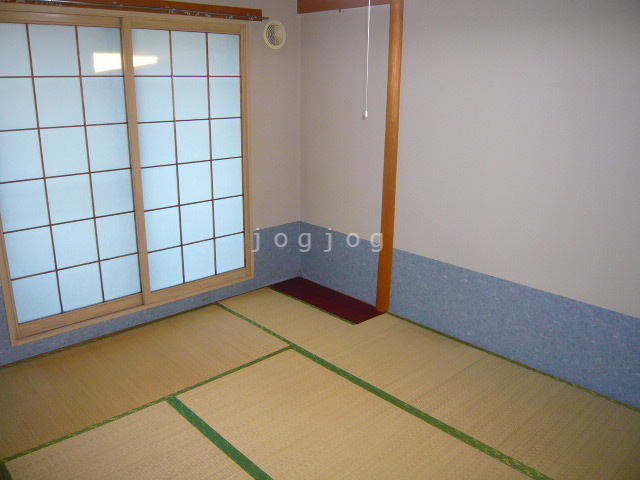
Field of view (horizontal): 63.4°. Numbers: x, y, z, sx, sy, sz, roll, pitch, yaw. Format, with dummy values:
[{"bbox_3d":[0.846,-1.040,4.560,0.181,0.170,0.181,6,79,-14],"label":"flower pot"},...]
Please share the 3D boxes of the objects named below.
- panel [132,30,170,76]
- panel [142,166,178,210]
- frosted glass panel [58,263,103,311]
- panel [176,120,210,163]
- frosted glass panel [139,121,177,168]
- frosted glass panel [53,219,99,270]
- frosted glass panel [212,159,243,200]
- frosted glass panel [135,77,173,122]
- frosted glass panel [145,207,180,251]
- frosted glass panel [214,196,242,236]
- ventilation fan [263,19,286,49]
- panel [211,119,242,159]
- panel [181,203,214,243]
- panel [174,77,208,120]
[{"bbox_3d":[-1.036,-1.154,3.208,0.255,0.271,0.020,-15,23,-42],"label":"panel"},{"bbox_3d":[-1.054,-0.346,3.448,0.255,0.278,0.020,-15,23,-42],"label":"panel"},{"bbox_3d":[-1.500,0.296,3.267,0.260,0.280,0.020,-15,23,-42],"label":"frosted glass panel"},{"bbox_3d":[-0.860,-0.669,3.543,0.260,0.278,0.020,-15,23,-42],"label":"panel"},{"bbox_3d":[-0.996,-0.587,3.194,0.238,0.262,0.015,-14,22,-41],"label":"frosted glass panel"},{"bbox_3d":[-1.418,0.025,3.010,0.246,0.261,0.015,-14,22,-41],"label":"frosted glass panel"},{"bbox_3d":[-0.675,-0.447,3.801,0.255,0.278,0.020,-15,23,-42],"label":"frosted glass panel"},{"bbox_3d":[-1.043,-0.888,3.286,0.255,0.278,0.020,-15,23,-42],"label":"frosted glass panel"},{"bbox_3d":[-1.006,-0.070,3.344,0.237,0.262,0.015,-14,22,-41],"label":"frosted glass panel"},{"bbox_3d":[-0.680,-0.174,3.883,0.255,0.278,0.020,-15,23,-42],"label":"frosted glass panel"},{"bbox_3d":[-0.309,-1.413,3.567,0.185,0.185,0.040,-14,22,-41],"label":"ventilation fan"},{"bbox_3d":[-0.632,-0.687,3.526,0.243,0.263,0.015,-14,22,-41],"label":"panel"},{"bbox_3d":[-0.828,-0.114,3.510,0.246,0.264,0.015,-14,22,-41],"label":"panel"},{"bbox_3d":[-0.811,-0.895,3.283,0.247,0.266,0.015,-14,22,-41],"label":"panel"}]

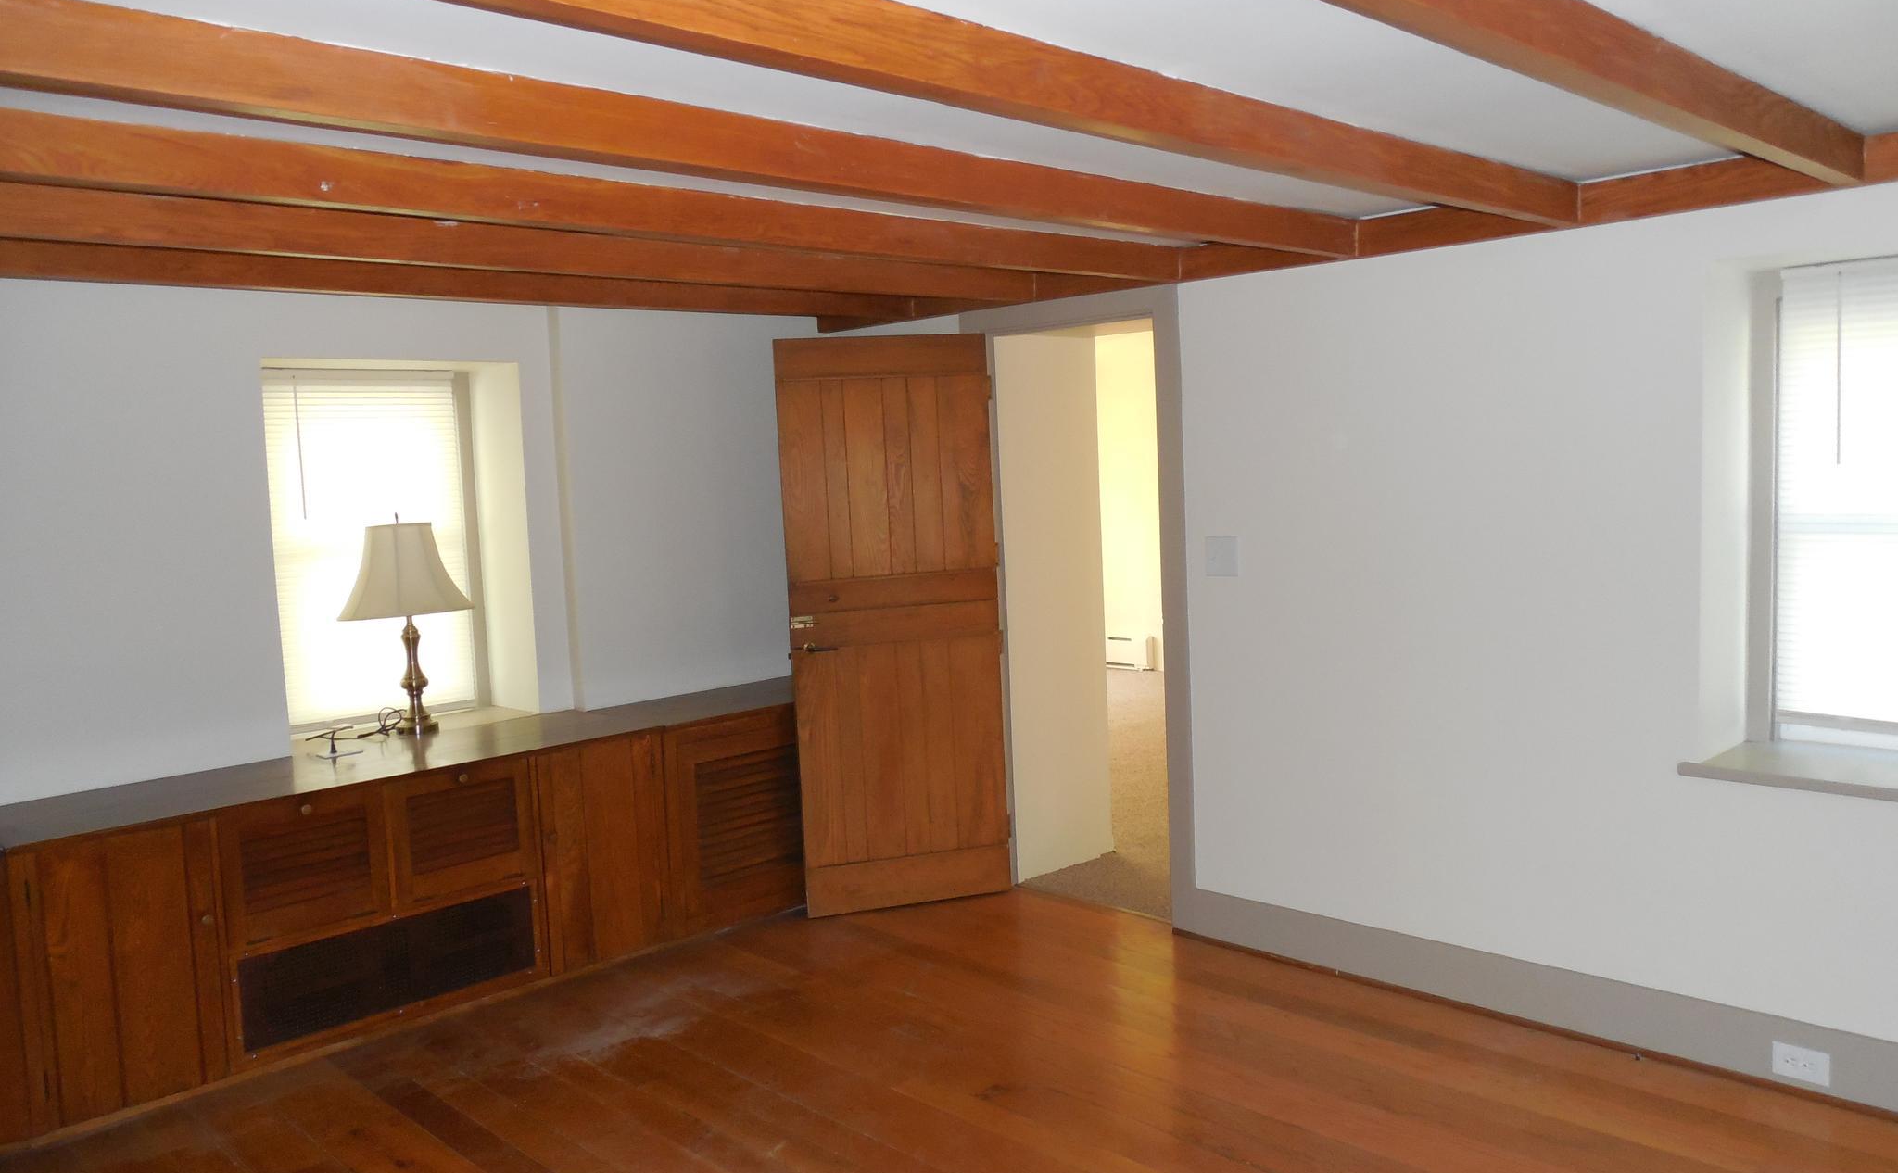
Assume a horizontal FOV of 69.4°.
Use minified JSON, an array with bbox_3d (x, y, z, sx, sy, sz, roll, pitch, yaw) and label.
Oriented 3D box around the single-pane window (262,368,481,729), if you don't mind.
[{"bbox_3d":[-2.080,-0.140,4.927,0.710,1.260,0.090,-7,7,-43],"label":"single-pane window"}]

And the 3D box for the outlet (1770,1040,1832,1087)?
[{"bbox_3d":[1.969,1.104,3.164,0.117,0.074,0.012,3,7,45],"label":"outlet"}]

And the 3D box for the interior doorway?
[{"bbox_3d":[0.485,0.123,4.651,0.704,1.973,0.160,3,7,45],"label":"interior doorway"}]

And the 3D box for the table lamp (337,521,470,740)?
[{"bbox_3d":[-1.857,0.131,4.720,0.465,0.745,0.465,-7,7,-43],"label":"table lamp"}]

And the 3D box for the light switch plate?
[{"bbox_3d":[0.833,-0.091,4.173,0.116,0.118,0.012,3,7,45],"label":"light switch plate"}]

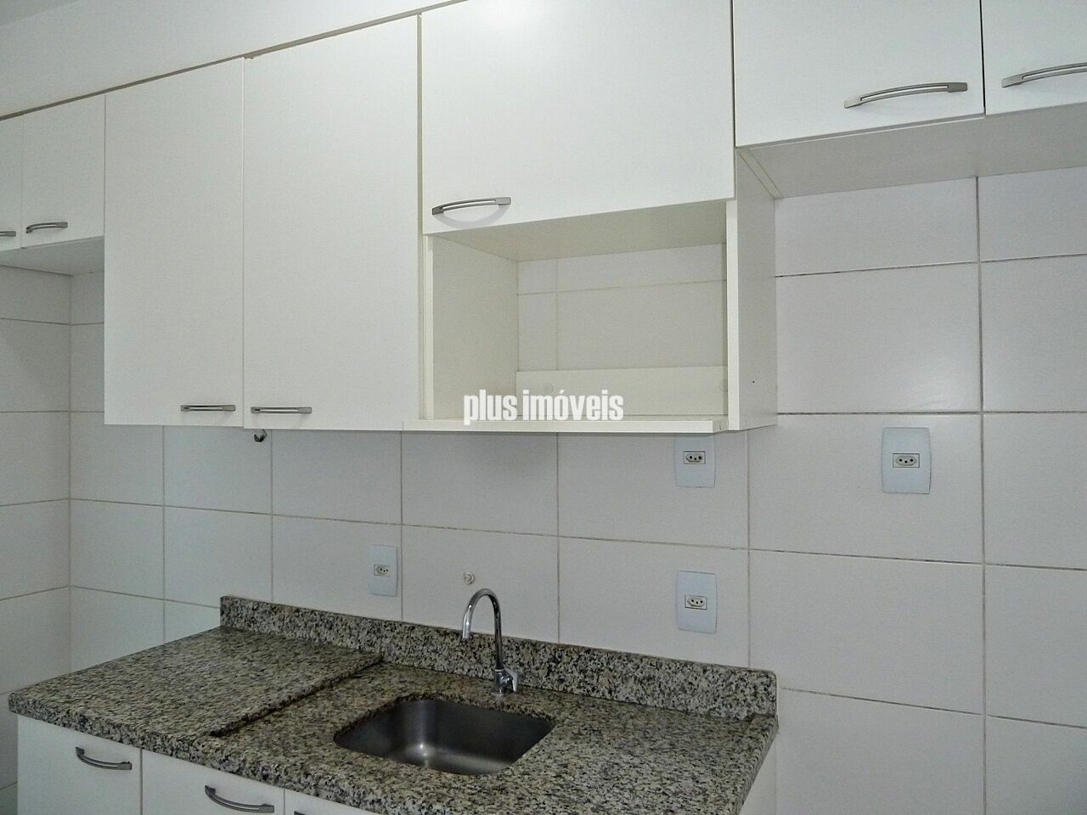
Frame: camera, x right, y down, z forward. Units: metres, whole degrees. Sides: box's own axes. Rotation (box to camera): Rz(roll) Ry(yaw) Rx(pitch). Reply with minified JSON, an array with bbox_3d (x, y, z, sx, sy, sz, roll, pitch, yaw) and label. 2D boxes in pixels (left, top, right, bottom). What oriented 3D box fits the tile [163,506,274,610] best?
[{"bbox_3d":[-0.893,0.415,2.151,0.408,0.266,0.010,0,0,25],"label":"tile"}]

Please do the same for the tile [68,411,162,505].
[{"bbox_3d":[-1.262,0.151,2.309,0.399,0.263,0.009,0,0,25],"label":"tile"}]

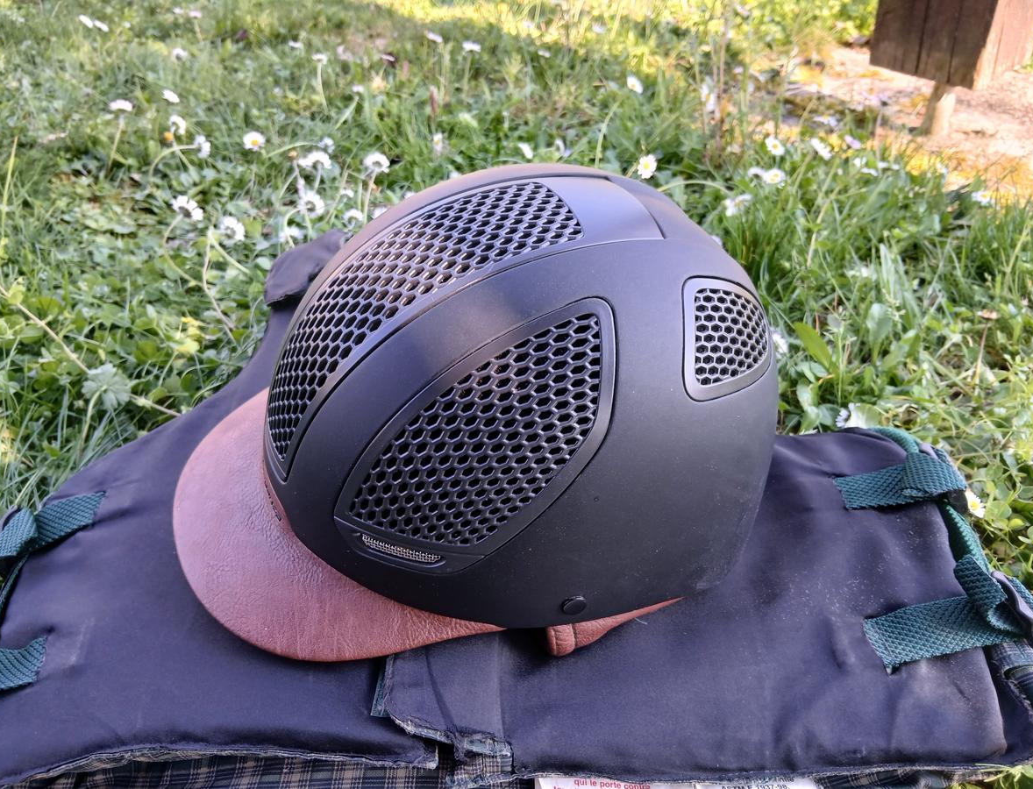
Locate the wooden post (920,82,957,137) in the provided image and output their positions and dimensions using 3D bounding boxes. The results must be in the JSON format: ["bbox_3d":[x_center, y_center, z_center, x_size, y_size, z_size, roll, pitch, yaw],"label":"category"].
[{"bbox_3d":[0.668,-0.450,1.250,0.036,0.085,0.036,-24,43,-30],"label":"wooden post"}]

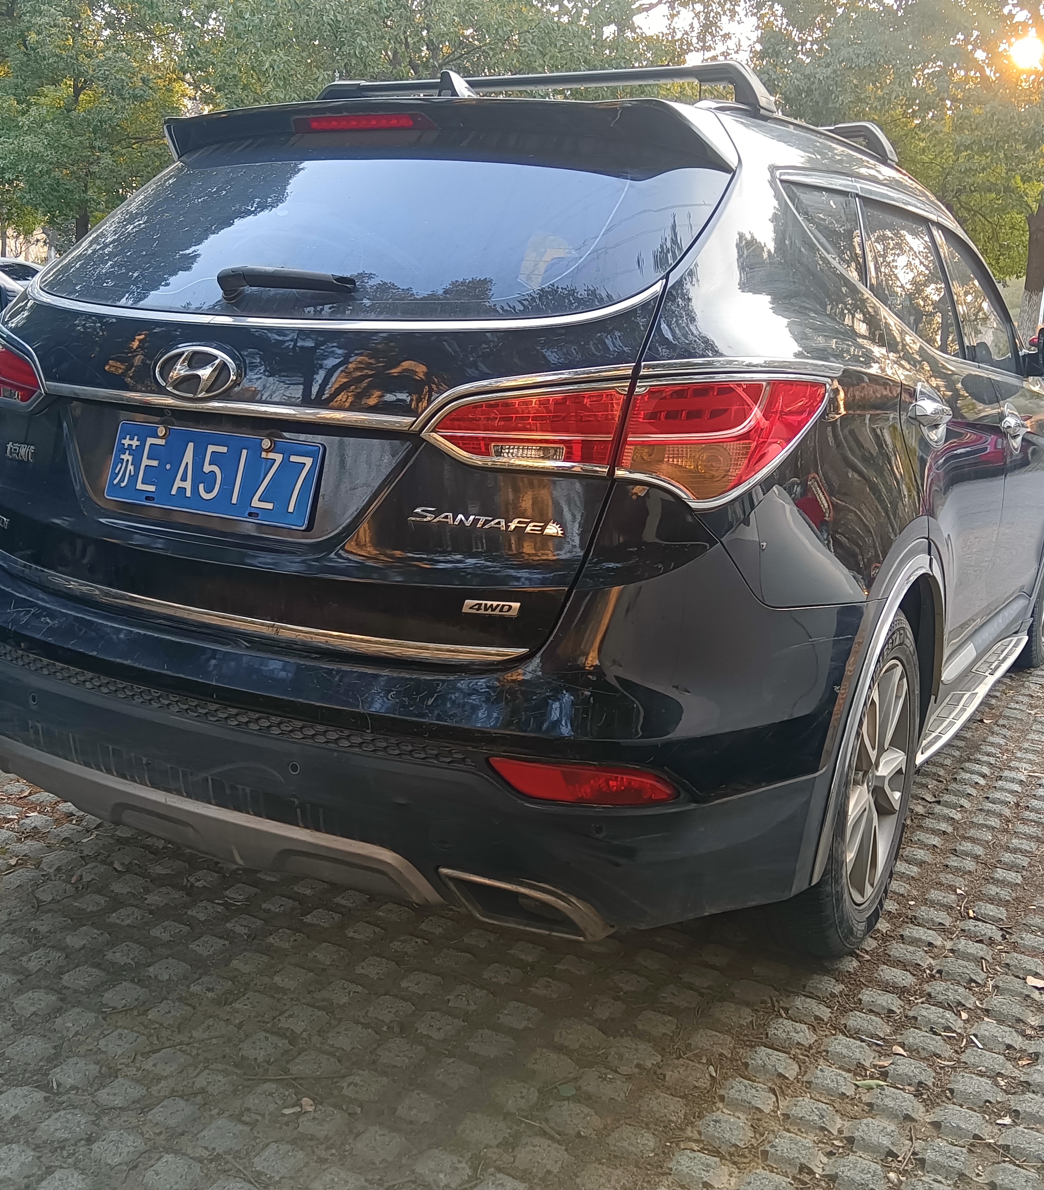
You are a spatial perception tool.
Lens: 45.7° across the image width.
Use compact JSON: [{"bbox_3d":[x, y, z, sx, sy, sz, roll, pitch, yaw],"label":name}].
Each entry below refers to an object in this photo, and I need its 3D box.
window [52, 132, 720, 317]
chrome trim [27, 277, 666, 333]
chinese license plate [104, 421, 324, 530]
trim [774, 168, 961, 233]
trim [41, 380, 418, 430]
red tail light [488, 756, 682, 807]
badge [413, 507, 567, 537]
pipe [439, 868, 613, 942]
[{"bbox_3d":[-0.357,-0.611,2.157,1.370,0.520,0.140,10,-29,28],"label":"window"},{"bbox_3d":[-0.442,-0.492,2.041,1.390,0.115,0.165,10,14,28],"label":"chrome trim"},{"bbox_3d":[-0.509,-0.197,2.010,0.440,0.140,0.015,10,-1,29],"label":"chinese license plate"},{"bbox_3d":[0.805,-0.833,2.713,0.070,0.080,1.550,10,14,29],"label":"trim"},{"bbox_3d":[-0.502,-0.301,1.989,0.820,0.040,0.065,10,14,28],"label":"trim"},{"bbox_3d":[0.087,0.276,1.782,0.275,0.072,0.060,3,12,1],"label":"red tail light"},{"bbox_3d":[-0.051,-0.107,1.777,0.232,0.030,0.010,5,8,9],"label":"badge"},{"bbox_3d":[0.010,0.454,1.829,0.260,0.085,0.100,6,13,14],"label":"pipe"}]

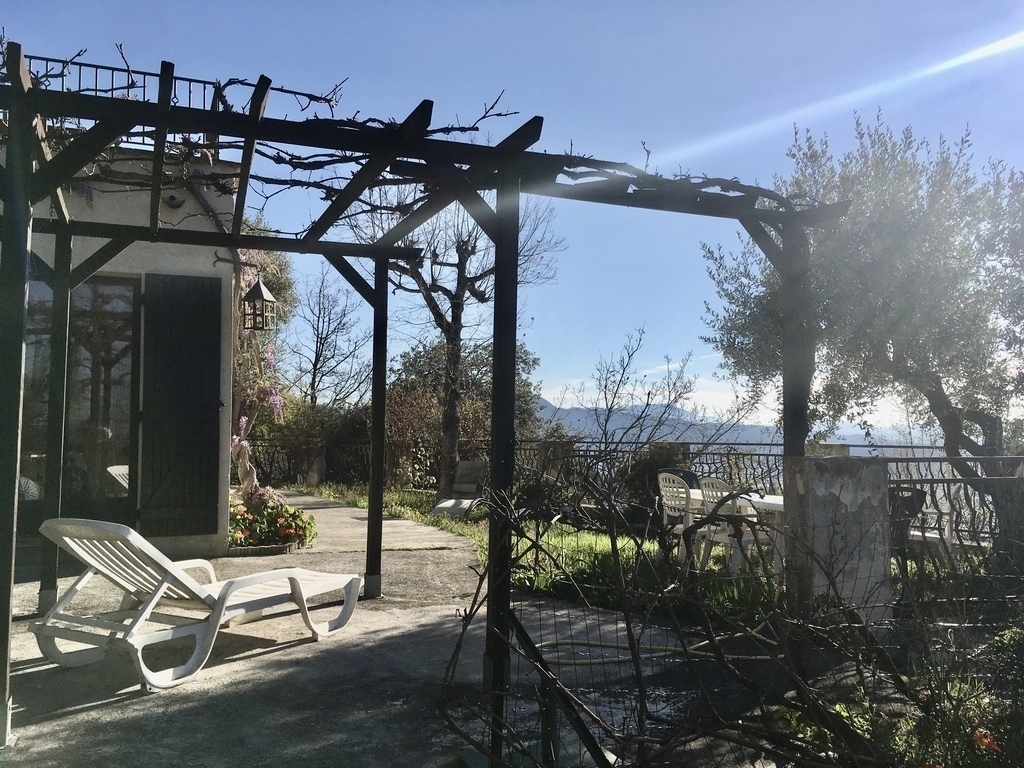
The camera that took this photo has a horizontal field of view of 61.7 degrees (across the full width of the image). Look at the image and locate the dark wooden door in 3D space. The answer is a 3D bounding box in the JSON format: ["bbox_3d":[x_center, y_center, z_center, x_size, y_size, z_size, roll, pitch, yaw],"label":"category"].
[{"bbox_3d":[-2.990,0.199,7.750,0.660,2.350,0.060,1,-2,-19],"label":"dark wooden door"}]

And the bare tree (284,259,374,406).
[{"bbox_3d":[-4.361,-0.466,20.500,2.400,4.900,2.300,1,-2,0],"label":"bare tree"}]

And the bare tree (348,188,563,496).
[{"bbox_3d":[-0.955,-1.039,14.500,3.600,5.700,3.400,1,-2,0],"label":"bare tree"}]

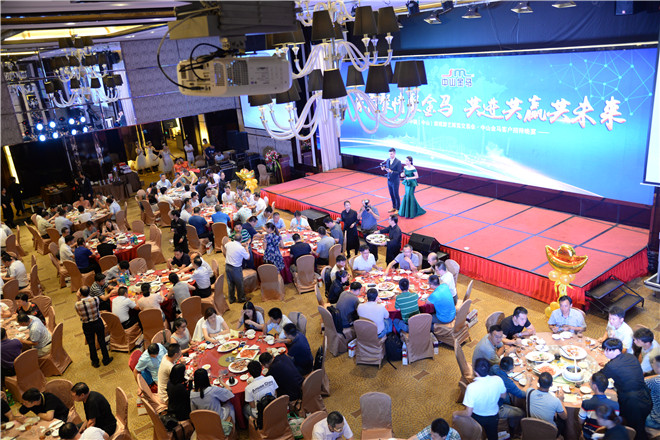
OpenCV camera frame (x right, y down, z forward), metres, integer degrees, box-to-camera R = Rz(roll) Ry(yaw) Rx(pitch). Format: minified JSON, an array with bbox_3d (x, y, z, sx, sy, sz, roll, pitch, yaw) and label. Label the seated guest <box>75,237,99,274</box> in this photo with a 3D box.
[{"bbox_3d":[-6.356,1.105,13.508,0.520,1.280,0.780,13,26,43],"label":"seated guest"}]

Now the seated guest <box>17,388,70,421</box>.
[{"bbox_3d":[-4.222,3.035,7.743,0.600,1.120,0.780,8,22,35],"label":"seated guest"}]

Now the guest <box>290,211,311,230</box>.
[{"bbox_3d":[-0.787,0.355,14.237,0.550,1.260,0.750,1,19,17],"label":"guest"}]

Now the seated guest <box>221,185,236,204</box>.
[{"bbox_3d":[-3.464,-0.508,17.778,0.550,1.280,0.800,-2,19,10],"label":"seated guest"}]

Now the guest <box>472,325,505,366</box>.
[{"bbox_3d":[2.502,2.202,7.905,0.770,1.220,0.550,3,20,22],"label":"guest"}]

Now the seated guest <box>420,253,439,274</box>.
[{"bbox_3d":[2.196,1.290,10.930,0.800,1.250,0.520,-13,20,-22],"label":"seated guest"}]

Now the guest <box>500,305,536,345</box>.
[{"bbox_3d":[3.139,2.051,8.524,0.520,1.220,0.750,-12,19,-18],"label":"guest"}]

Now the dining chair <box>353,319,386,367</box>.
[{"bbox_3d":[0.761,2.115,9.337,0.460,0.950,0.600,3,20,23],"label":"dining chair"}]

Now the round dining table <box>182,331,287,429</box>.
[{"bbox_3d":[-1.572,2.629,8.482,1.820,0.760,1.820,-5,19,2],"label":"round dining table"}]

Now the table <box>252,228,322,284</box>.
[{"bbox_3d":[-1.093,0.959,13.683,1.900,0.770,1.900,-5,18,0],"label":"table"}]

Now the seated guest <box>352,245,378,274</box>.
[{"bbox_3d":[0.847,1.158,11.384,0.580,1.270,0.750,-12,20,-19],"label":"seated guest"}]

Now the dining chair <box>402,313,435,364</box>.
[{"bbox_3d":[1.581,2.030,9.429,0.470,0.960,0.580,-8,18,-7],"label":"dining chair"}]

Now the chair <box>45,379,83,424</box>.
[{"bbox_3d":[-4.160,3.009,7.765,0.490,0.950,0.580,0,19,15],"label":"chair"}]

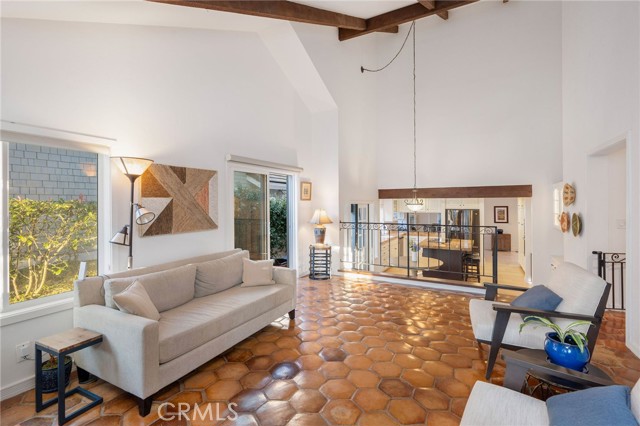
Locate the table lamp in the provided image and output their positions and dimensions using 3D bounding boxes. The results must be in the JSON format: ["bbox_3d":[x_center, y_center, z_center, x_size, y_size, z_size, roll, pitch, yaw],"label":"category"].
[{"bbox_3d":[0.021,0.284,5.978,0.480,0.730,0.480,0,1,0],"label":"table lamp"}]

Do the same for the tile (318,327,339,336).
[{"bbox_3d":[0.105,1.344,3.201,0.265,0.020,0.238,0,1,-2],"label":"tile"}]

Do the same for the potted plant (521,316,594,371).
[{"bbox_3d":[1.492,0.827,1.779,0.360,0.270,0.310,1,2,40],"label":"potted plant"}]

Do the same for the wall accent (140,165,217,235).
[{"bbox_3d":[-1.568,-0.148,3.271,0.045,0.753,0.958,0,1,29],"label":"wall accent"}]

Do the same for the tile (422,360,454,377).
[{"bbox_3d":[1.070,1.415,2.573,0.285,0.020,0.250,0,1,-2],"label":"tile"}]

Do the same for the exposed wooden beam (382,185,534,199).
[{"bbox_3d":[3.566,-0.577,8.058,3.920,0.305,0.150,0,1,29],"label":"exposed wooden beam"}]

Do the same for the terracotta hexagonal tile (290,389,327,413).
[{"bbox_3d":[-0.079,1.343,2.022,0.273,0.018,0.236,0,1,-1],"label":"terracotta hexagonal tile"}]

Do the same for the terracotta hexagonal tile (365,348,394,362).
[{"bbox_3d":[0.567,1.356,2.689,0.265,0.020,0.238,0,1,-2],"label":"terracotta hexagonal tile"}]

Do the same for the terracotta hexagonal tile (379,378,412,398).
[{"bbox_3d":[0.585,1.366,2.197,0.265,0.020,0.238,0,1,-2],"label":"terracotta hexagonal tile"}]

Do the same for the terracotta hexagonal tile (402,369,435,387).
[{"bbox_3d":[0.839,1.417,2.435,0.285,0.020,0.250,0,1,-2],"label":"terracotta hexagonal tile"}]

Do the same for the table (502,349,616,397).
[{"bbox_3d":[1.428,1.150,1.693,0.470,0.440,0.470,1,1,28],"label":"table"}]

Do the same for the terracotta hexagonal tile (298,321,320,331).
[{"bbox_3d":[-0.119,1.393,3.485,0.285,0.020,0.250,0,1,-2],"label":"terracotta hexagonal tile"}]

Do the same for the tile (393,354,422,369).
[{"bbox_3d":[0.782,1.332,2.547,0.273,0.018,0.236,0,1,-1],"label":"tile"}]

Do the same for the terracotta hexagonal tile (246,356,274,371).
[{"bbox_3d":[-0.522,1.335,2.518,0.273,0.018,0.236,0,1,-1],"label":"terracotta hexagonal tile"}]

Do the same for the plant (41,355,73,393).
[{"bbox_3d":[-2.134,1.257,2.282,0.200,0.300,0.200,-1,2,-43],"label":"plant"}]

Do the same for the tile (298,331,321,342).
[{"bbox_3d":[-0.111,1.345,3.083,0.265,0.020,0.238,0,1,-2],"label":"tile"}]

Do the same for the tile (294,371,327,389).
[{"bbox_3d":[-0.078,1.338,2.274,0.273,0.018,0.236,0,1,-1],"label":"tile"}]

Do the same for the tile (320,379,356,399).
[{"bbox_3d":[0.143,1.340,2.151,0.273,0.018,0.236,0,1,-1],"label":"tile"}]

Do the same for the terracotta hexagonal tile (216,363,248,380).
[{"bbox_3d":[-0.743,1.357,2.414,0.265,0.020,0.238,0,1,-2],"label":"terracotta hexagonal tile"}]

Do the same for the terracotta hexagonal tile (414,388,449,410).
[{"bbox_3d":[0.800,1.341,2.043,0.273,0.018,0.236,0,1,-1],"label":"terracotta hexagonal tile"}]

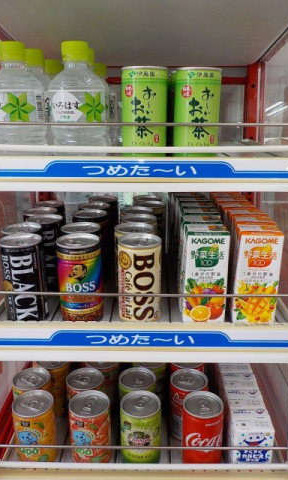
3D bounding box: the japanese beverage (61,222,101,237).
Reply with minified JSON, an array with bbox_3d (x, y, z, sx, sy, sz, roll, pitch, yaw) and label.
[{"bbox_3d":[-0.084,0.033,0.568,0.053,0.103,0.053,0,18,0],"label":"japanese beverage"}]

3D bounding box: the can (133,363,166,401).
[{"bbox_3d":[0.009,0.223,0.650,0.053,0.089,0.053,0,18,0],"label":"can"}]

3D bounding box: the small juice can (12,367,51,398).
[{"bbox_3d":[-0.157,0.238,0.600,0.053,0.088,0.053,0,17,0],"label":"small juice can"}]

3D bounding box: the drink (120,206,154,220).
[{"bbox_3d":[-0.010,0.003,0.674,0.053,0.105,0.053,0,17,1],"label":"drink"}]

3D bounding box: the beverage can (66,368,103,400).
[{"bbox_3d":[-0.084,0.243,0.613,0.053,0.090,0.053,0,18,-1],"label":"beverage can"}]

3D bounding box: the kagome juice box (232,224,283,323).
[{"bbox_3d":[0.135,0.042,0.514,0.050,0.121,0.038,0,18,-1],"label":"kagome juice box"}]

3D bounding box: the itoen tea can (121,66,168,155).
[{"bbox_3d":[0.001,-0.142,0.479,0.053,0.104,0.053,0,18,0],"label":"itoen tea can"}]

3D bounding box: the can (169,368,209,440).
[{"bbox_3d":[0.065,0.243,0.611,0.053,0.090,0.053,0,18,-1],"label":"can"}]

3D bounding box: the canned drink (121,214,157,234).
[{"bbox_3d":[-0.007,0.017,0.616,0.053,0.103,0.053,0,18,0],"label":"canned drink"}]

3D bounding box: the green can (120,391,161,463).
[{"bbox_3d":[-0.004,0.259,0.563,0.053,0.090,0.053,0,18,0],"label":"green can"}]

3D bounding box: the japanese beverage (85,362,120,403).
[{"bbox_3d":[-0.063,0.224,0.649,0.053,0.089,0.053,0,18,0],"label":"japanese beverage"}]

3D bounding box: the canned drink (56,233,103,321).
[{"bbox_3d":[-0.079,0.049,0.518,0.053,0.103,0.053,0,18,0],"label":"canned drink"}]

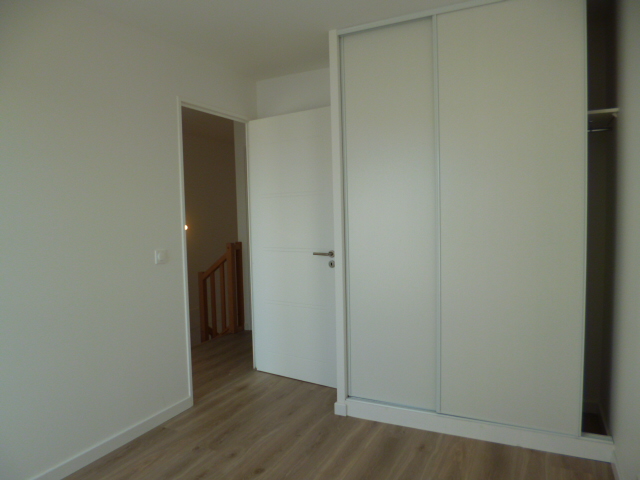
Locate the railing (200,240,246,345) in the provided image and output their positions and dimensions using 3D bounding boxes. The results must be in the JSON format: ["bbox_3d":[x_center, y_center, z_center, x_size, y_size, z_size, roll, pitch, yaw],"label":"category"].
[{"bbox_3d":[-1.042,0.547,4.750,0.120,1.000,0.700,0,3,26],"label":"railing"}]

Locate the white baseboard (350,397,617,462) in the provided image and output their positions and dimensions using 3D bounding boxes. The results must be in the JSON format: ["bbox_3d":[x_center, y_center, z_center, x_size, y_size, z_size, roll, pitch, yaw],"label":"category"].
[{"bbox_3d":[0.823,1.061,2.532,1.424,0.115,0.025,0,3,24],"label":"white baseboard"}]

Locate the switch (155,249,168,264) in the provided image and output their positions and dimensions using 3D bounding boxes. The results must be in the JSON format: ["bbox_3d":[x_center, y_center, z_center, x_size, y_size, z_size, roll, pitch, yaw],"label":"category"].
[{"bbox_3d":[-0.982,0.105,2.746,0.012,0.085,0.085,0,3,26],"label":"switch"}]

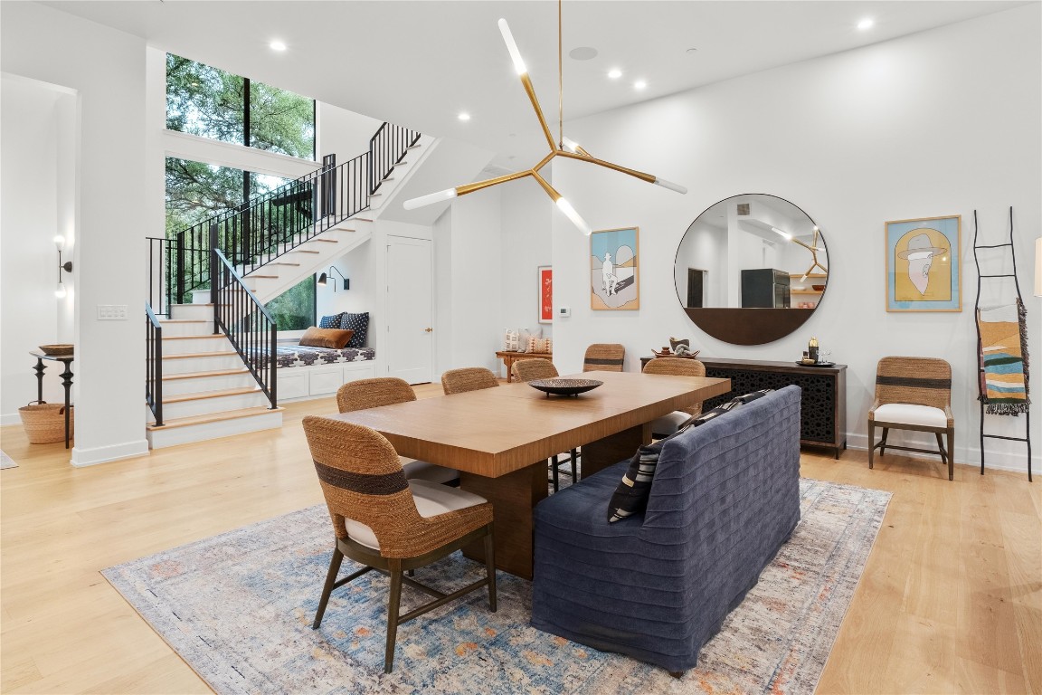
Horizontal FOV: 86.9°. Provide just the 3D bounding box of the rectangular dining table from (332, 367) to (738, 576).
[{"bbox_3d":[0.299,0.660,3.303,1.070,0.760,2.630,3,5,38],"label":"rectangular dining table"}]

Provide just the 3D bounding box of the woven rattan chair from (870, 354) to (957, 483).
[{"bbox_3d":[3.161,0.530,4.426,0.530,0.865,0.600,3,5,38],"label":"woven rattan chair"}]

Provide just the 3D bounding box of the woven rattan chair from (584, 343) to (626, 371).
[{"bbox_3d":[0.830,0.405,6.040,0.520,0.845,0.600,1,2,28],"label":"woven rattan chair"}]

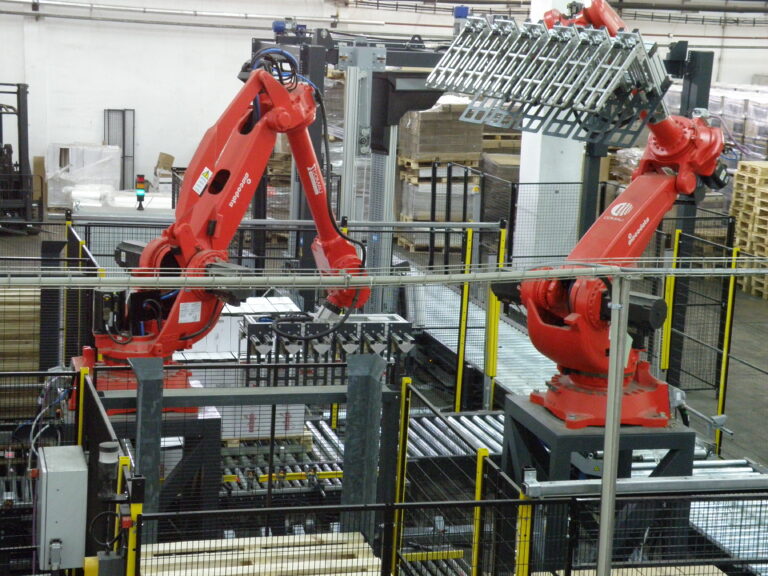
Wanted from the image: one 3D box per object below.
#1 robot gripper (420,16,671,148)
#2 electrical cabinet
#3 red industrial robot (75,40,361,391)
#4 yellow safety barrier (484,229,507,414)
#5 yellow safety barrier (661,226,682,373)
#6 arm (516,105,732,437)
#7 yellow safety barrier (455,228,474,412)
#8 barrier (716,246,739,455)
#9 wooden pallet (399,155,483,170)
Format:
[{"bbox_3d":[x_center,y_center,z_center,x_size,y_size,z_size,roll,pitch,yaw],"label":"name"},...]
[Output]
[{"bbox_3d":[0.973,-1.225,8.520,1.307,0.543,0.462,16,-20,42],"label":"robot gripper"},{"bbox_3d":[-1.490,1.001,6.530,0.205,0.450,0.370,0,10,-17],"label":"electrical cabinet"},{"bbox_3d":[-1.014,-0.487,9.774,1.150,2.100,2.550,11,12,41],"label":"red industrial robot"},{"bbox_3d":[1.139,0.361,14.350,0.080,1.980,0.080,0,10,-17],"label":"yellow safety barrier"},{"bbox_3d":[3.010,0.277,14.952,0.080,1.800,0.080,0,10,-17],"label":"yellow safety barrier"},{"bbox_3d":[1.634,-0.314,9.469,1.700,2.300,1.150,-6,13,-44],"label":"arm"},{"bbox_3d":[0.787,0.401,13.983,0.060,1.980,0.060,0,10,-17],"label":"yellow safety barrier"},{"bbox_3d":[3.289,0.601,13.629,0.060,1.980,0.060,0,10,-17],"label":"barrier"},{"bbox_3d":[1.026,-2.312,26.386,1.200,0.150,0.800,-1,10,-23],"label":"wooden pallet"}]

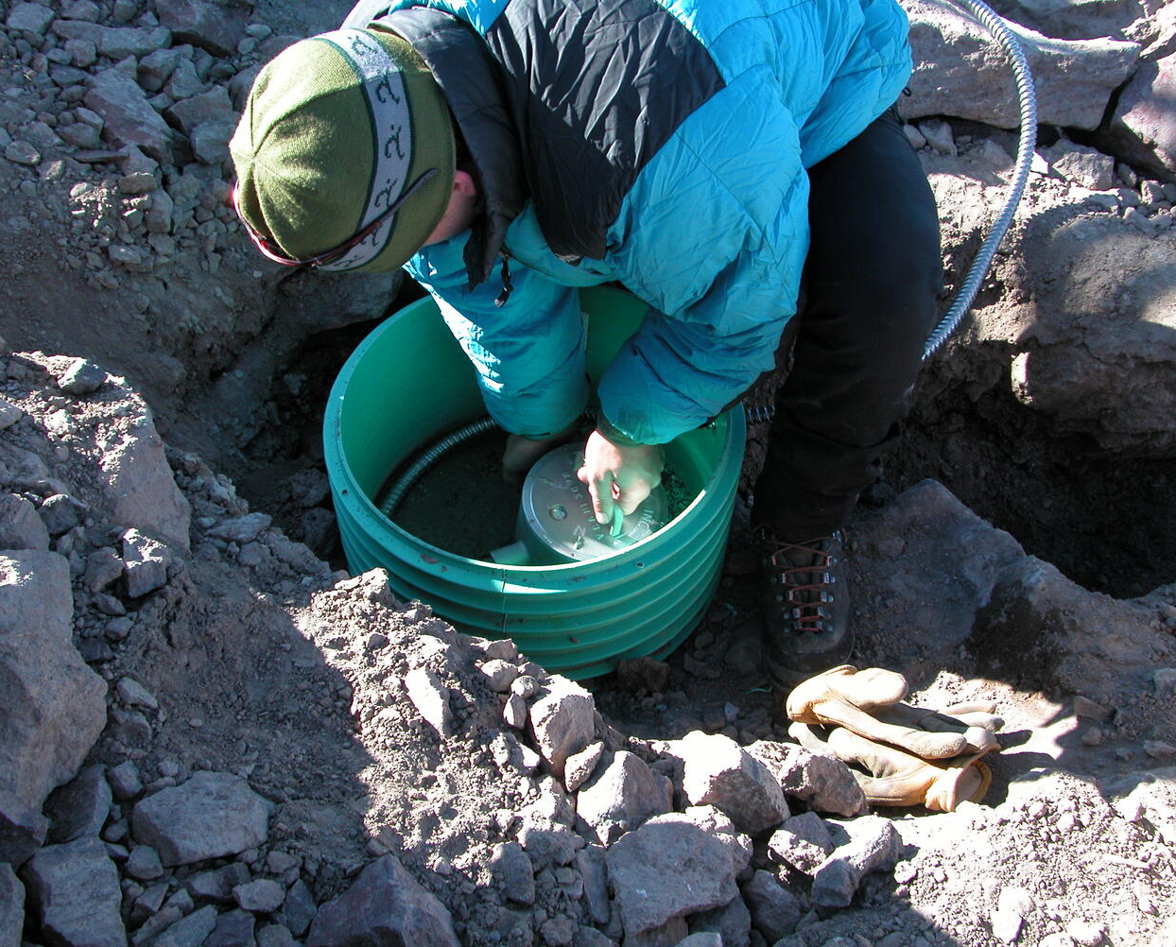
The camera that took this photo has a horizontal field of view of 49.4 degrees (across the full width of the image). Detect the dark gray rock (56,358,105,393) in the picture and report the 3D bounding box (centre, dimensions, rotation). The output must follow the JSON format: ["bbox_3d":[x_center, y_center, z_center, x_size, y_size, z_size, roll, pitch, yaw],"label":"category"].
[{"bbox_3d":[-0.632,-0.122,1.594,0.056,0.034,0.041,-10,53,-9],"label":"dark gray rock"}]

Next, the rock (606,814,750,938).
[{"bbox_3d":[0.096,0.433,1.378,0.147,0.084,0.112,-12,53,-11],"label":"rock"}]

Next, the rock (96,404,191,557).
[{"bbox_3d":[-0.539,0.001,1.550,0.105,0.075,0.212,-10,53,-9],"label":"rock"}]

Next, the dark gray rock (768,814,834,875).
[{"bbox_3d":[0.230,0.400,1.375,0.072,0.052,0.060,16,53,12],"label":"dark gray rock"}]

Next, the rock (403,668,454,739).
[{"bbox_3d":[-0.180,0.260,1.444,0.041,0.036,0.086,-18,54,-15],"label":"rock"}]

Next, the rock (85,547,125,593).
[{"bbox_3d":[-0.562,0.112,1.487,0.041,0.036,0.050,-10,53,-9],"label":"rock"}]

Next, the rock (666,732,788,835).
[{"bbox_3d":[0.160,0.356,1.466,0.135,0.078,0.091,18,53,12],"label":"rock"}]

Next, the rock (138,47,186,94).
[{"bbox_3d":[-0.689,-0.654,2.063,0.066,0.052,0.073,-23,56,-18],"label":"rock"}]

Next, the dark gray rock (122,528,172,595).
[{"bbox_3d":[-0.487,0.098,1.410,0.053,0.058,0.055,0,52,0],"label":"dark gray rock"}]

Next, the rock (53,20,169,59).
[{"bbox_3d":[-0.782,-0.712,2.094,0.192,0.047,0.046,8,52,5],"label":"rock"}]

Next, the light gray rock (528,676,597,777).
[{"bbox_3d":[-0.030,0.294,1.485,0.076,0.073,0.112,-6,52,-6],"label":"light gray rock"}]

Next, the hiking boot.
[{"bbox_3d":[0.267,0.096,1.578,0.110,0.160,0.290,0,52,0],"label":"hiking boot"}]

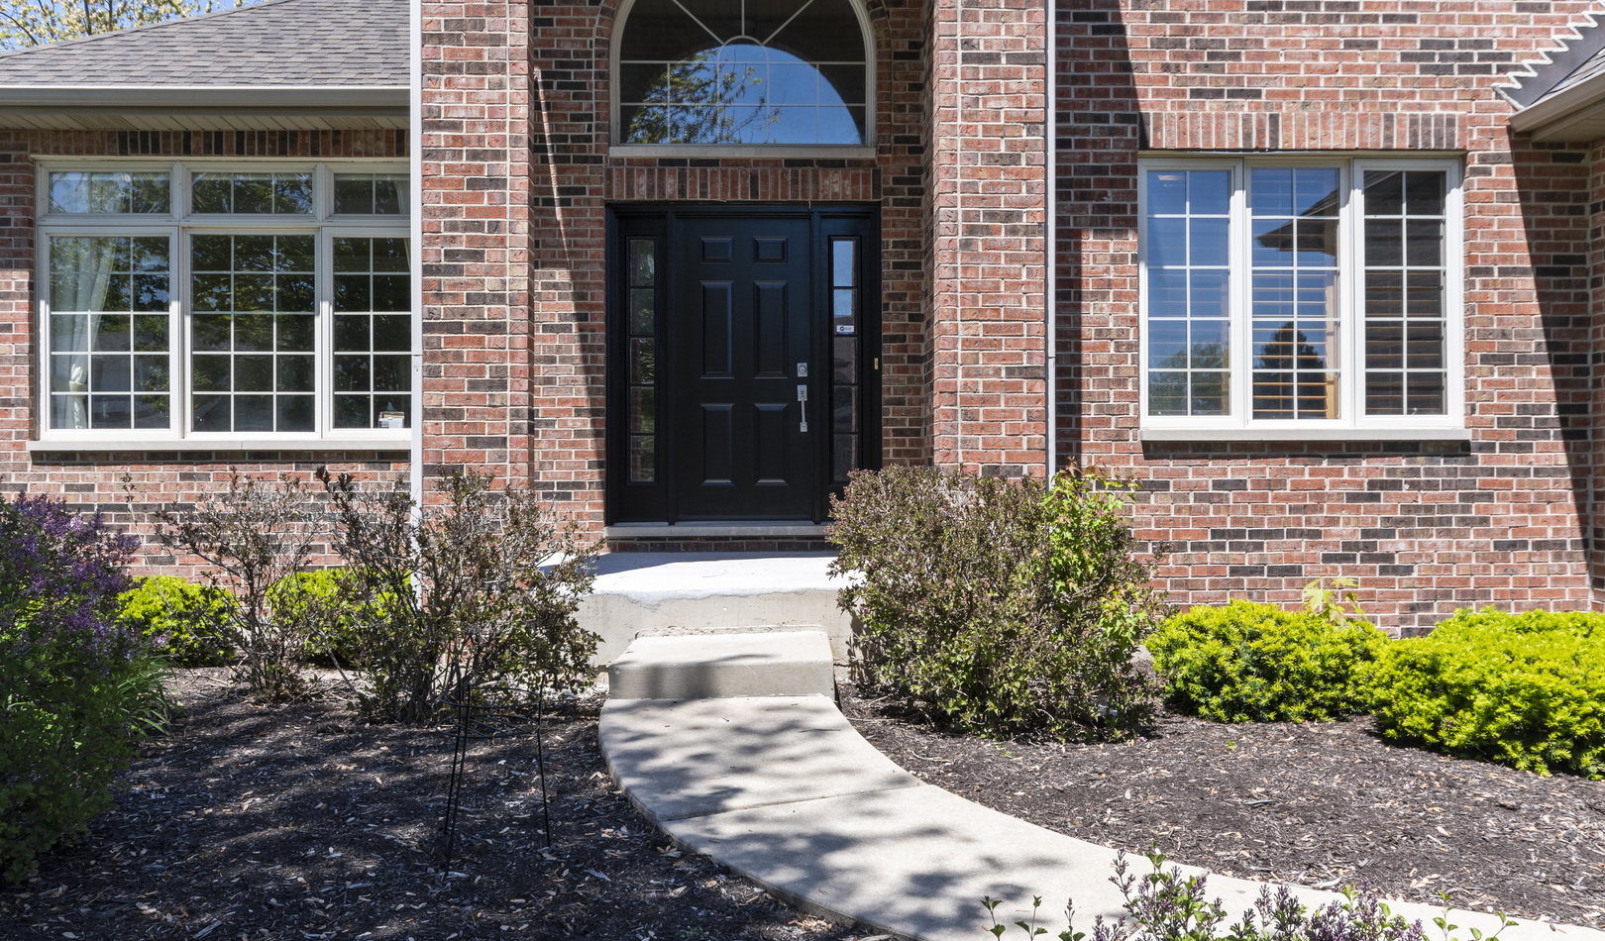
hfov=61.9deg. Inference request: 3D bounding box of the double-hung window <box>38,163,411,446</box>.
[{"bbox_3d":[-3.500,-1.085,8.600,2.720,1.800,0.130,0,0,-1],"label":"double-hung window"}]

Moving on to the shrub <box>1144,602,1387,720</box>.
[{"bbox_3d":[2.040,0.775,5.800,1.060,0.470,0.980,0,0,-1],"label":"shrub"}]

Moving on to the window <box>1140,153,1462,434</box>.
[{"bbox_3d":[2.720,-0.962,7.290,1.780,1.510,0.130,0,0,-1],"label":"window"}]

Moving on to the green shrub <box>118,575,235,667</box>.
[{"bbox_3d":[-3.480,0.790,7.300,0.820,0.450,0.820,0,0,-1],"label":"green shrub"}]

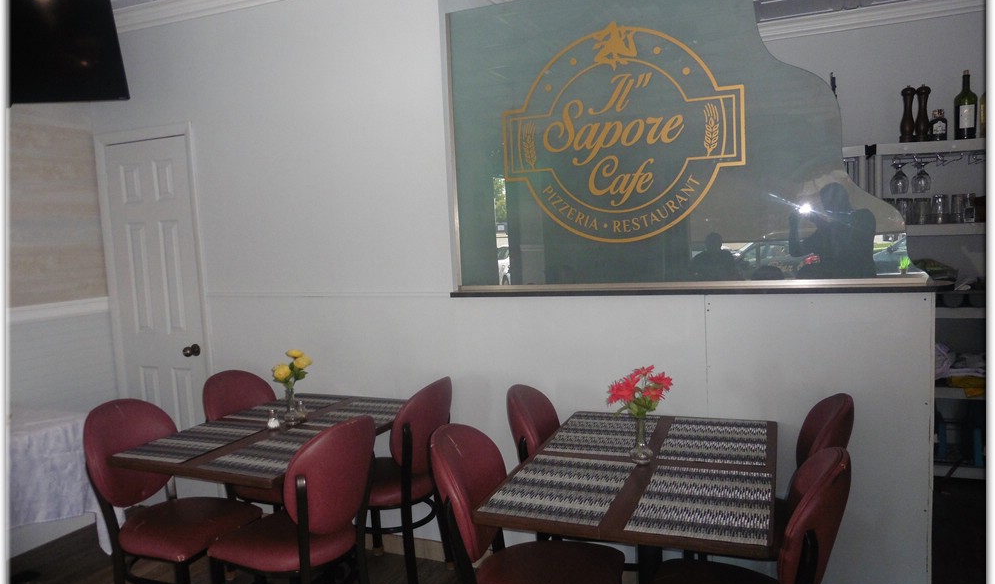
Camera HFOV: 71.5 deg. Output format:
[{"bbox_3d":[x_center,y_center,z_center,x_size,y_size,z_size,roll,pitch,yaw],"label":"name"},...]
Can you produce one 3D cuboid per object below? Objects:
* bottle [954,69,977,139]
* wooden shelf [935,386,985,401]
[{"bbox_3d":[2.398,-0.955,3.537,0.103,0.349,0.103,0,6,23],"label":"bottle"},{"bbox_3d":[2.506,0.508,3.736,0.900,0.058,0.380,0,6,23],"label":"wooden shelf"}]

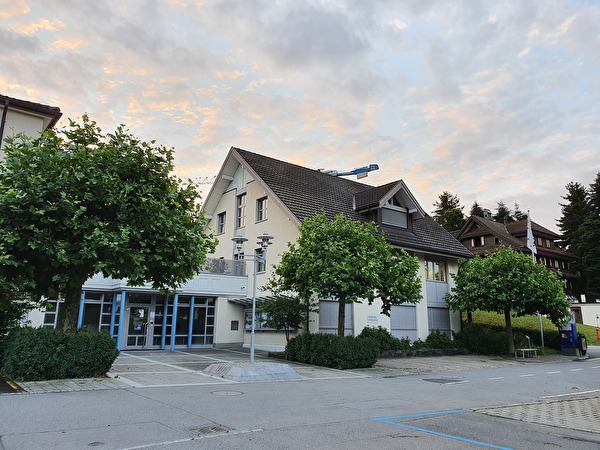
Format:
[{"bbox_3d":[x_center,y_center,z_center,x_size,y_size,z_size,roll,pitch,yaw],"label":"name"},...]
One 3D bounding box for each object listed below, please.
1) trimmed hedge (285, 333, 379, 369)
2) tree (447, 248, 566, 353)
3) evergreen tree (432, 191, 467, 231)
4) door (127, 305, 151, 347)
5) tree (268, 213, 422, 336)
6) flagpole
[{"bbox_3d":[1.199,5.105,18.581,1.820,1.250,4.000,9,-15,-31],"label":"trimmed hedge"},{"bbox_3d":[11.935,4.261,25.937,6.772,6.144,6.433,10,-16,-35],"label":"tree"},{"bbox_3d":[21.368,3.561,62.838,6.500,17.474,6.500,-5,-14,24],"label":"evergreen tree"},{"bbox_3d":[-7.837,4.952,21.924,1.070,2.102,0.100,8,-15,-30],"label":"door"},{"bbox_3d":[1.885,2.499,18.410,6.078,6.194,5.652,1,-13,0],"label":"tree"},{"bbox_3d":[15.994,3.535,30.524,0.150,9.261,0.150,8,-15,-29],"label":"flagpole"}]

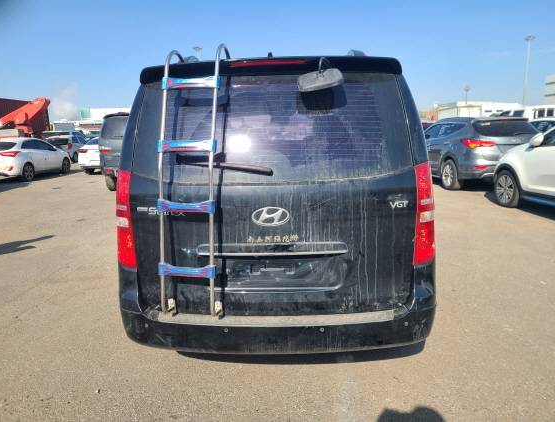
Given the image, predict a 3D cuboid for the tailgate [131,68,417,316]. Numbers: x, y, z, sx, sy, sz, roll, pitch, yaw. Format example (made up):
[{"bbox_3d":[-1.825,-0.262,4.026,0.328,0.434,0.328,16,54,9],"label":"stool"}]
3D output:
[{"bbox_3d":[-0.023,-0.106,2.381,1.570,1.330,0.340,-1,11,3],"label":"tailgate"}]

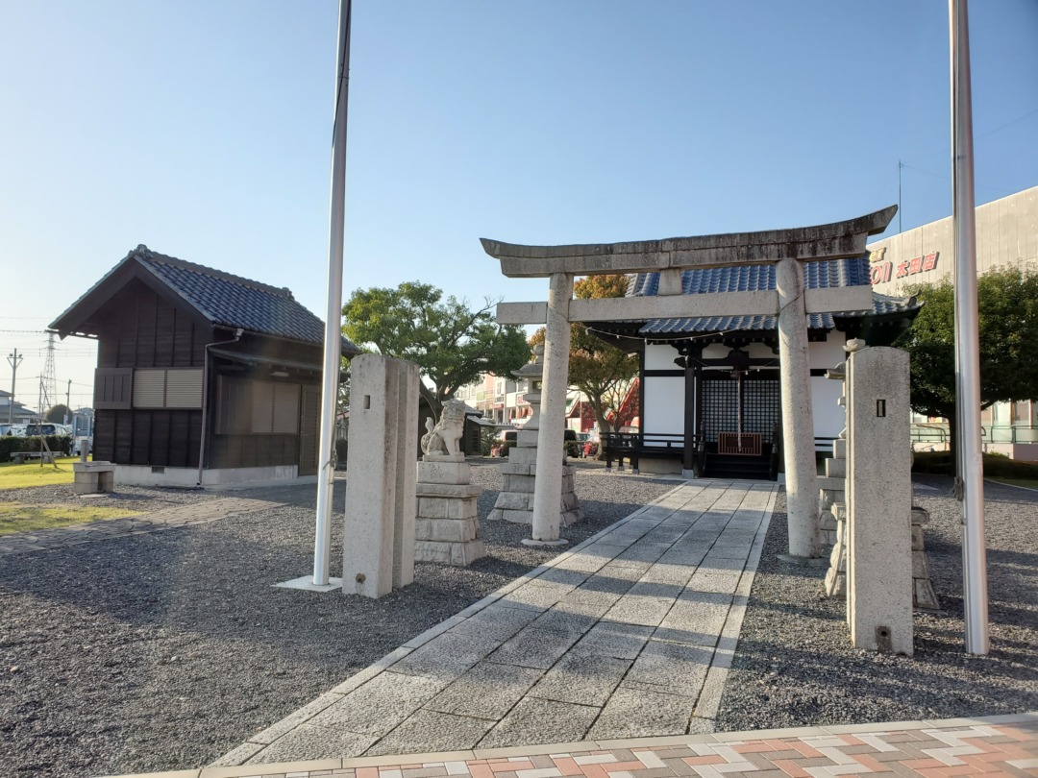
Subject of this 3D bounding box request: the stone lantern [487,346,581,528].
[{"bbox_3d":[0.342,0.679,12.184,1.230,2.757,1.230,0,-4,20],"label":"stone lantern"}]

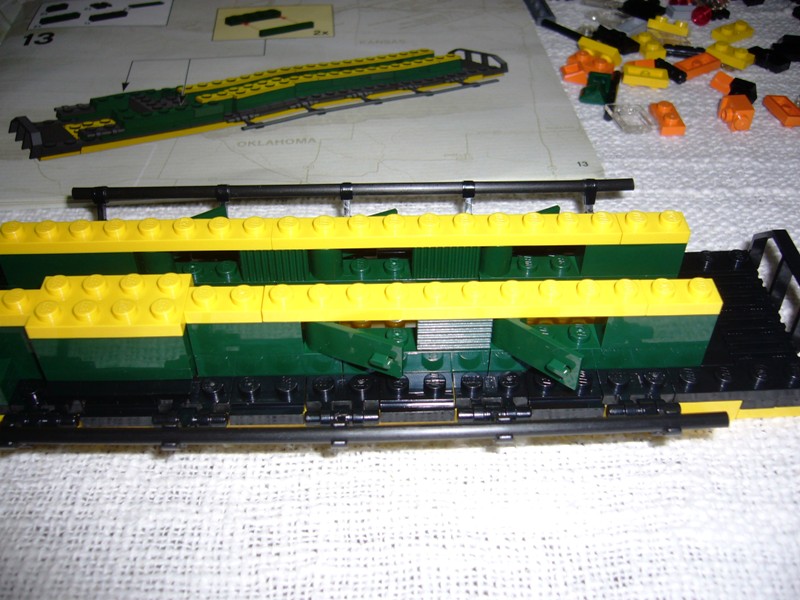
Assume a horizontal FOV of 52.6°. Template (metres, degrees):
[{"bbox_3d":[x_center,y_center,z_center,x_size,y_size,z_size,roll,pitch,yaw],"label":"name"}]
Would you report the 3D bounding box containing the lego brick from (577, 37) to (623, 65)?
[{"bbox_3d":[0.076,-0.094,0.309,0.016,0.008,0.005,33,88,33],"label":"lego brick"}]

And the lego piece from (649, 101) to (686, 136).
[{"bbox_3d":[0.091,-0.062,0.275,0.008,0.005,0.016,-1,43,0],"label":"lego piece"}]

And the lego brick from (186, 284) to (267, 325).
[{"bbox_3d":[-0.037,0.000,0.173,0.016,0.005,0.008,-1,42,1],"label":"lego brick"}]

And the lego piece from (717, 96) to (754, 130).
[{"bbox_3d":[0.113,-0.062,0.273,0.008,0.008,0.011,-1,43,0],"label":"lego piece"}]

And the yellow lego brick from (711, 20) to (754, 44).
[{"bbox_3d":[0.134,-0.108,0.325,0.016,0.005,0.008,-27,48,-25],"label":"yellow lego brick"}]

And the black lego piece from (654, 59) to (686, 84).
[{"bbox_3d":[0.101,-0.086,0.303,0.005,0.004,0.015,-15,44,-15],"label":"black lego piece"}]

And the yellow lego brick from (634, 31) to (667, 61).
[{"bbox_3d":[0.098,-0.100,0.317,0.008,0.005,0.016,-12,43,-11],"label":"yellow lego brick"}]

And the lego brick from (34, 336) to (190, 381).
[{"bbox_3d":[-0.060,0.008,0.173,0.032,0.012,0.012,-1,42,-1],"label":"lego brick"}]

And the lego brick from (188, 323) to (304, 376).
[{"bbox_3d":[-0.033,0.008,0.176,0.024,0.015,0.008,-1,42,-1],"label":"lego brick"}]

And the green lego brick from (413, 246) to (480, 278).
[{"bbox_3d":[0.011,-0.012,0.194,0.016,0.011,0.008,-1,42,1],"label":"green lego brick"}]

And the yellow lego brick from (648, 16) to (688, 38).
[{"bbox_3d":[0.109,-0.110,0.326,0.016,0.005,0.008,20,23,17],"label":"yellow lego brick"}]

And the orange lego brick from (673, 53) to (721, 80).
[{"bbox_3d":[0.111,-0.087,0.303,0.016,0.005,0.008,-21,46,-21],"label":"orange lego brick"}]

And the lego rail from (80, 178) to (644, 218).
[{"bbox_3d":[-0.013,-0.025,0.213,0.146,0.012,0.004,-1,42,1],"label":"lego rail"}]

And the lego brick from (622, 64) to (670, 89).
[{"bbox_3d":[0.090,-0.082,0.298,0.016,0.005,0.008,8,43,11],"label":"lego brick"}]

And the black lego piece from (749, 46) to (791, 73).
[{"bbox_3d":[0.139,-0.092,0.307,0.008,0.004,0.015,-31,50,-28],"label":"black lego piece"}]

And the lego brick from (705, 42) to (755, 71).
[{"bbox_3d":[0.126,-0.093,0.308,0.016,0.005,0.008,33,52,31],"label":"lego brick"}]

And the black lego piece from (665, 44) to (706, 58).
[{"bbox_3d":[0.110,-0.096,0.313,0.016,0.004,0.004,9,43,10],"label":"black lego piece"}]

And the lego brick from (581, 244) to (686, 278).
[{"bbox_3d":[0.055,-0.012,0.194,0.024,0.010,0.008,-1,43,0],"label":"lego brick"}]

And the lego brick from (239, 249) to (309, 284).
[{"bbox_3d":[-0.029,-0.011,0.195,0.016,0.011,0.008,-1,42,1],"label":"lego brick"}]

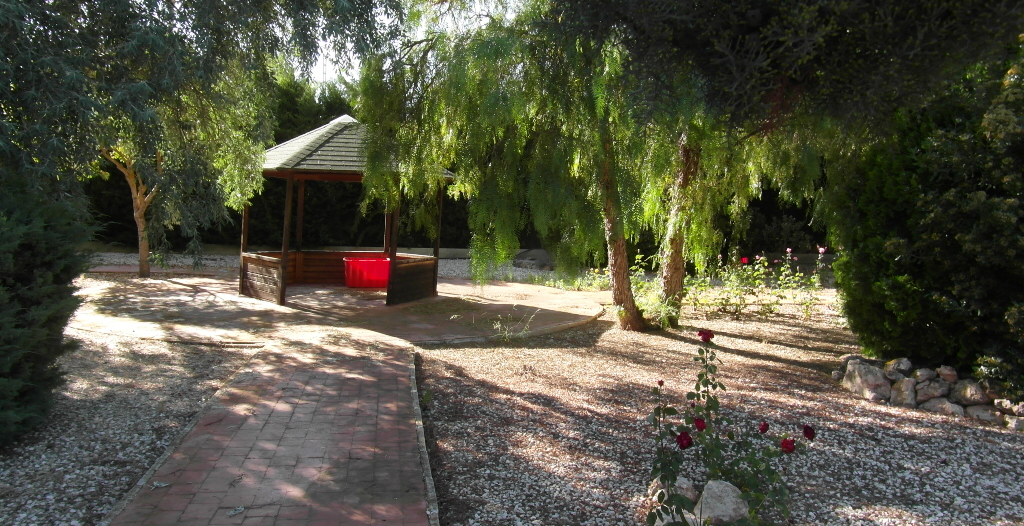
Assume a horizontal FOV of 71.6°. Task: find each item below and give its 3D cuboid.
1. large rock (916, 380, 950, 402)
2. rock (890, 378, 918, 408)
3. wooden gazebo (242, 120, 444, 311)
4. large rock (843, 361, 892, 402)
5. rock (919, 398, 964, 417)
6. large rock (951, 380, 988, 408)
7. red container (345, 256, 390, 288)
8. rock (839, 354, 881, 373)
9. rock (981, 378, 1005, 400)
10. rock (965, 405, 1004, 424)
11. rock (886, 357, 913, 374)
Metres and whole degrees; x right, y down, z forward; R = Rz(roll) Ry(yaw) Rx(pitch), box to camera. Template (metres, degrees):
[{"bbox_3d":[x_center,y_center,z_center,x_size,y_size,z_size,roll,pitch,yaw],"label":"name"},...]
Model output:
[{"bbox_3d":[3.782,1.144,6.370,0.300,0.190,0.250,4,4,31],"label":"large rock"},{"bbox_3d":[3.549,1.171,6.420,0.250,0.260,0.240,4,4,29],"label":"rock"},{"bbox_3d":[-3.054,-1.041,12.930,3.800,3.271,3.400,1,4,-13],"label":"wooden gazebo"},{"bbox_3d":[3.355,1.114,6.700,0.460,0.340,0.380,4,4,27],"label":"large rock"},{"bbox_3d":[3.726,1.254,6.160,0.400,0.160,0.280,5,4,32],"label":"rock"},{"bbox_3d":[4.008,1.139,6.220,0.330,0.230,0.270,5,4,33],"label":"large rock"},{"bbox_3d":[-2.809,0.196,13.900,0.890,0.530,0.580,1,4,-13],"label":"red container"},{"bbox_3d":[3.608,1.061,7.350,0.420,0.250,0.340,4,4,27],"label":"rock"},{"bbox_3d":[4.277,1.126,6.320,0.250,0.200,0.240,5,4,35],"label":"rock"},{"bbox_3d":[3.975,1.280,5.960,0.330,0.160,0.260,5,4,34],"label":"rock"},{"bbox_3d":[3.783,1.018,6.950,0.270,0.180,0.240,4,4,29],"label":"rock"}]

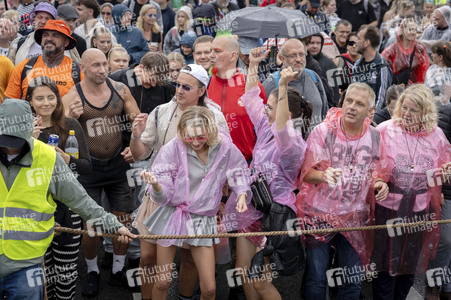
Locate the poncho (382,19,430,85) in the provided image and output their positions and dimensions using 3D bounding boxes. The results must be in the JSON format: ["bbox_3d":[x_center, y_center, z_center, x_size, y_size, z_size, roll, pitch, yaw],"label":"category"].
[{"bbox_3d":[1.906,-0.932,8.570,0.510,0.880,0.370,-6,17,-21],"label":"poncho"}]

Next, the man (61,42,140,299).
[{"bbox_3d":[-0.871,0.163,5.741,0.570,1.780,0.400,-3,16,-12],"label":"man"}]

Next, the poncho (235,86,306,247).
[{"bbox_3d":[0.269,0.083,4.867,0.360,0.962,0.440,-12,20,-36],"label":"poncho"}]

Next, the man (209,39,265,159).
[{"bbox_3d":[0.078,0.129,5.752,0.530,1.840,0.380,8,18,27],"label":"man"}]

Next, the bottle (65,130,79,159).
[{"bbox_3d":[-0.885,0.021,4.720,0.078,0.275,0.078,0,15,0],"label":"bottle"}]

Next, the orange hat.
[{"bbox_3d":[-1.307,-0.881,6.267,0.290,0.165,0.320,13,9,19],"label":"orange hat"}]

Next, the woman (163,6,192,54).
[{"bbox_3d":[-0.481,-0.711,8.996,0.480,1.690,0.360,4,16,14],"label":"woman"}]

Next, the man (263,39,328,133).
[{"bbox_3d":[0.542,0.034,6.214,0.540,1.770,0.380,-3,16,-10],"label":"man"}]

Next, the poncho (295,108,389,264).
[{"bbox_3d":[0.646,0.205,4.568,0.520,0.878,0.380,-1,16,-5],"label":"poncho"}]

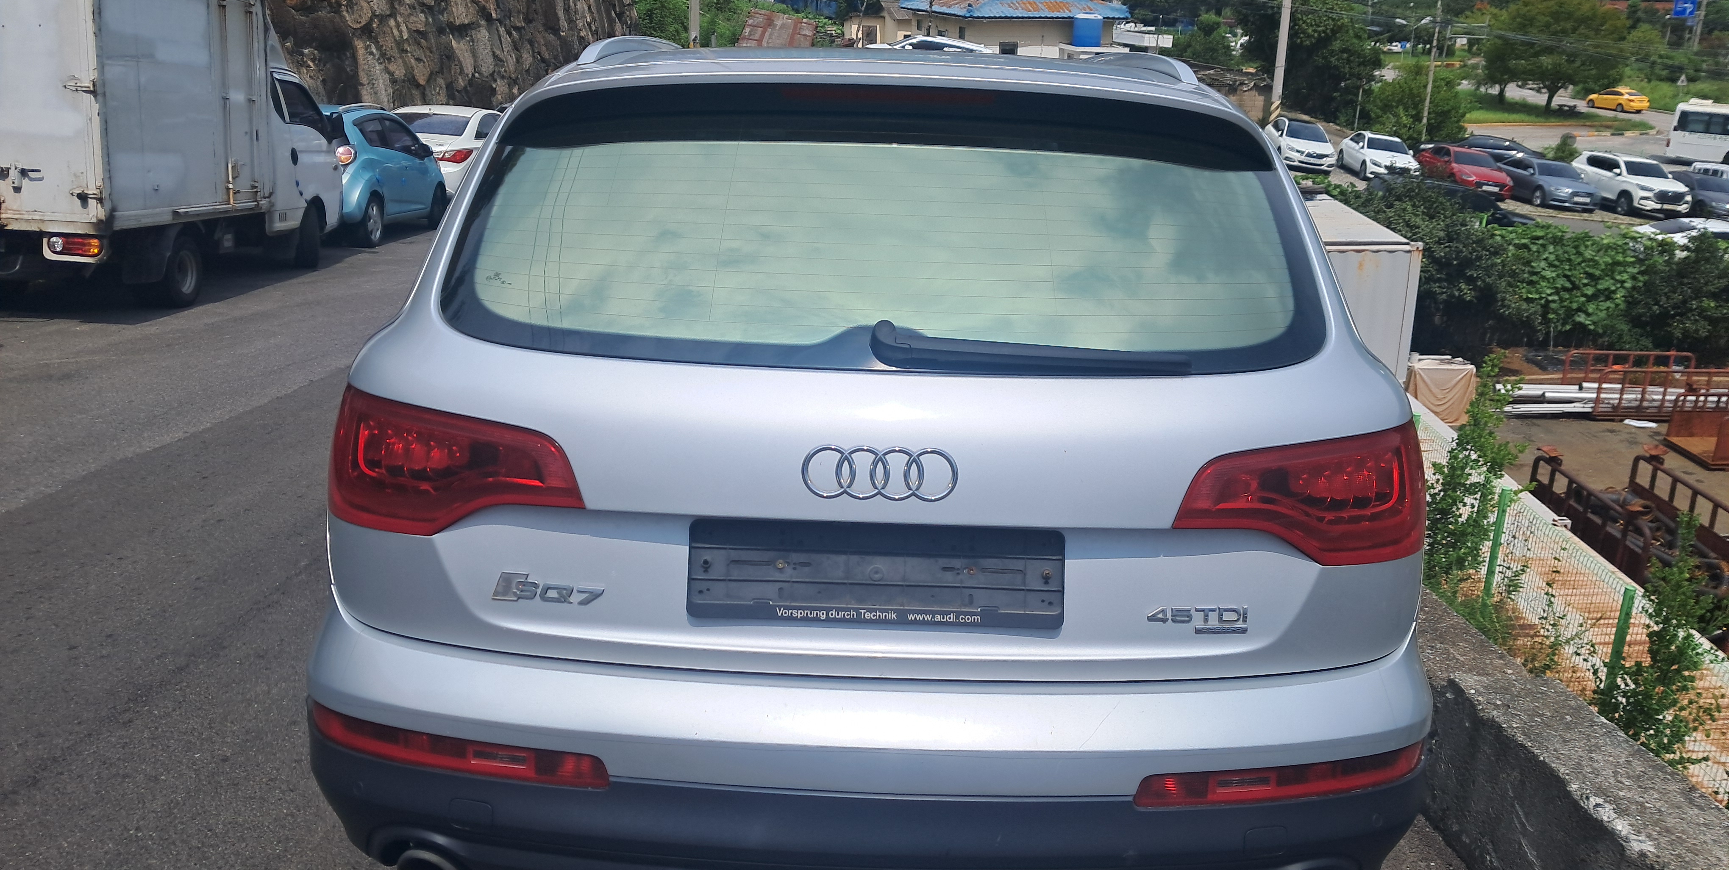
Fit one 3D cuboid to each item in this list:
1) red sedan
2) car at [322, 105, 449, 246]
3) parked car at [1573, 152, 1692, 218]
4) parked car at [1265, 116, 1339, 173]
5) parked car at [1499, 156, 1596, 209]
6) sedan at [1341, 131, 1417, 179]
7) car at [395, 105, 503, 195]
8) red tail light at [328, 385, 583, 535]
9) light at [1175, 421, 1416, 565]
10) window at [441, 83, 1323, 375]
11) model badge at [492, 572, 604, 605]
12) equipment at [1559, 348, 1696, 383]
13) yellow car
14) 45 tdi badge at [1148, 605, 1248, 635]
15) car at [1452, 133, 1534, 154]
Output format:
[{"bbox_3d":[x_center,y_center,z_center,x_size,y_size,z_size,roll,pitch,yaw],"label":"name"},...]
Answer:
[{"bbox_3d":[20.838,-9.216,46.977,1.860,1.445,4.900,3,18,0],"label":"red sedan"},{"bbox_3d":[-6.086,-3.065,15.639,1.600,1.520,3.600,1,13,-2],"label":"car"},{"bbox_3d":[26.848,-8.834,47.319,1.960,1.820,4.850,2,18,-2],"label":"parked car"},{"bbox_3d":[16.450,-11.093,51.181,1.840,1.500,4.400,3,20,-1],"label":"parked car"},{"bbox_3d":[24.007,-9.059,47.689,1.870,1.460,4.900,2,20,-6],"label":"parked car"},{"bbox_3d":[18.637,-10.154,48.981,1.820,1.420,4.750,4,18,2],"label":"sedan"},{"bbox_3d":[-6.429,-4.344,21.027,1.835,1.470,4.820,1,15,-4],"label":"car"},{"bbox_3d":[-0.646,0.030,2.095,0.470,0.210,0.310,2,13,0],"label":"red tail light"},{"bbox_3d":[0.659,0.106,2.031,0.450,0.220,0.270,2,13,0],"label":"light"},{"bbox_3d":[0.028,-0.289,2.028,1.300,0.486,0.150,1,-25,0],"label":"window"},{"bbox_3d":[-0.463,0.225,1.970,0.166,0.044,0.010,4,13,8],"label":"model badge"},{"bbox_3d":[12.644,-0.976,22.402,2.150,0.820,0.070,1,17,0],"label":"equipment"},{"bbox_3d":[55.269,-24.570,99.010,1.820,1.470,4.750,-3,18,-15],"label":"yellow car"},{"bbox_3d":[0.483,0.269,1.958,0.146,0.045,0.008,1,14,-4],"label":"45 tdi badge"},{"bbox_3d":[24.573,-11.114,53.508,4.850,1.460,1.850,3,19,-1],"label":"car"}]

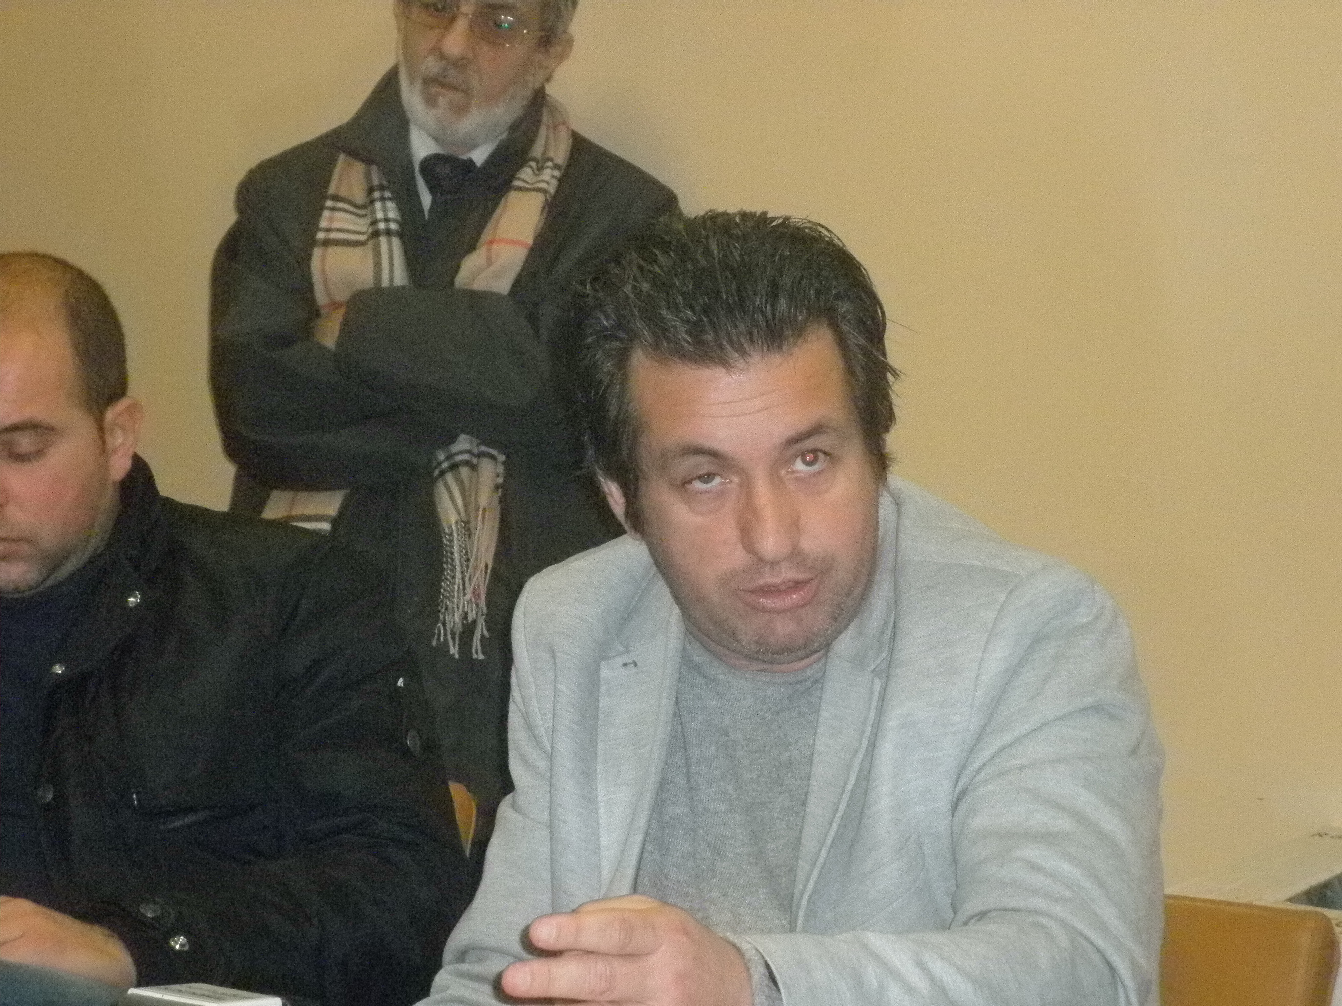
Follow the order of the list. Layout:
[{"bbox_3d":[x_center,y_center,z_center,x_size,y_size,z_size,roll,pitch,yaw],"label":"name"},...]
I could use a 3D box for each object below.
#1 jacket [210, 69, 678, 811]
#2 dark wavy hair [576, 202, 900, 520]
[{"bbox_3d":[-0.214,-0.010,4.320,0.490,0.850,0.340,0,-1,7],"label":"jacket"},{"bbox_3d":[0.039,-0.076,2.650,0.195,0.210,0.225,-11,10,-6],"label":"dark wavy hair"}]

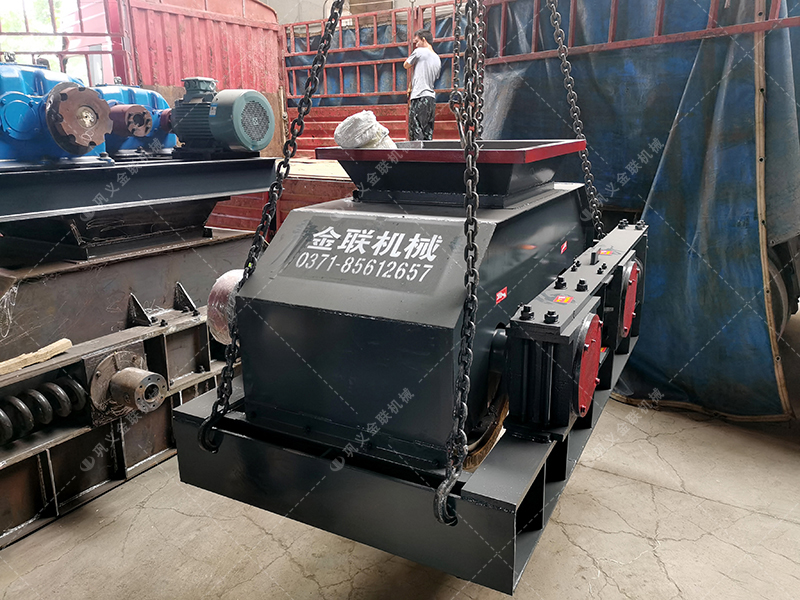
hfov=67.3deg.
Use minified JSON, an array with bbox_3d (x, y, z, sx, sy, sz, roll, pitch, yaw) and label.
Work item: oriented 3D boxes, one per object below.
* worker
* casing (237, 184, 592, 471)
[{"bbox_3d":[0.294,-2.530,7.632,0.320,1.680,0.480,7,18,27],"label":"worker"},{"bbox_3d":[0.202,-0.080,2.111,0.627,0.559,1.540,7,18,28],"label":"casing"}]

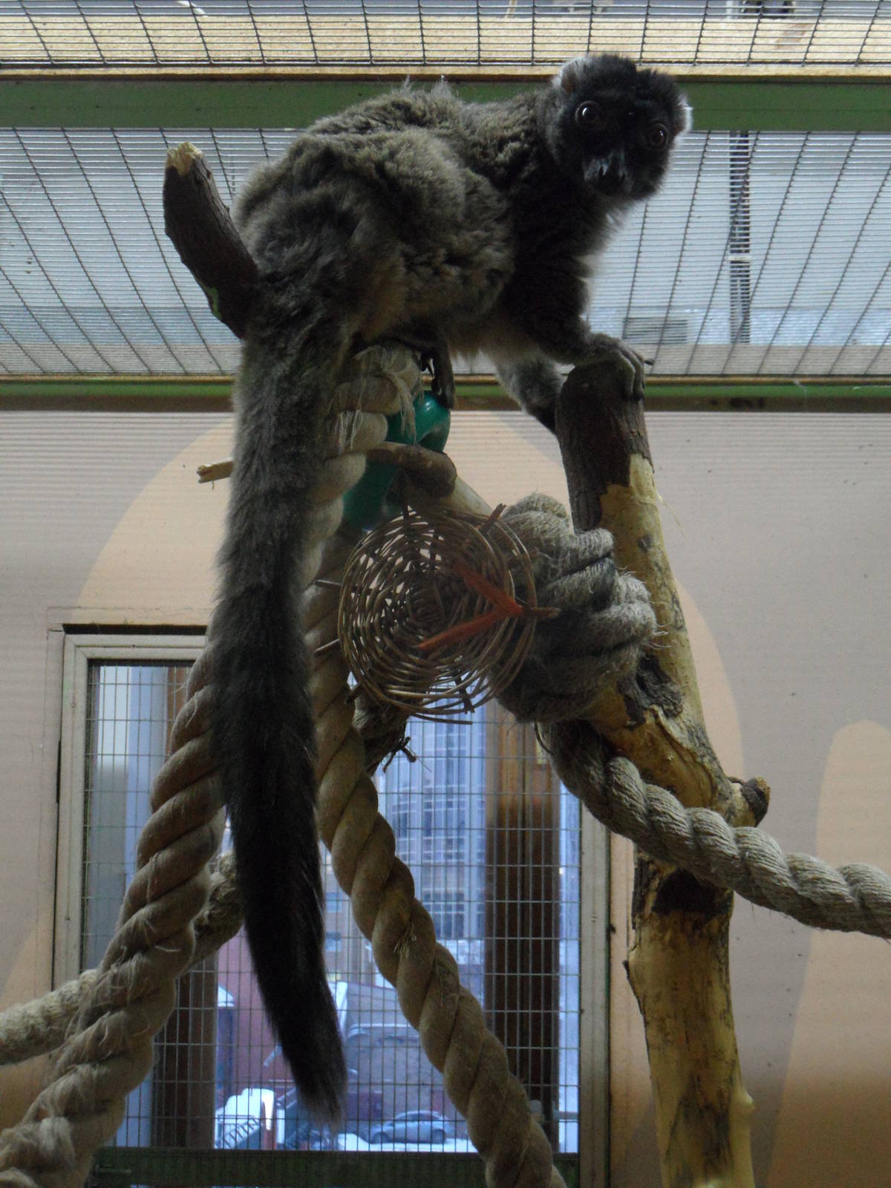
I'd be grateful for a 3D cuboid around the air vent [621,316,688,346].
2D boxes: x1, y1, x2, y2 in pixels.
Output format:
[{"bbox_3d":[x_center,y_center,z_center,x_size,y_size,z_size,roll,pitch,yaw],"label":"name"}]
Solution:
[{"bbox_3d":[0.471,-0.589,4.607,0.151,0.068,0.030,0,-7,1],"label":"air vent"}]

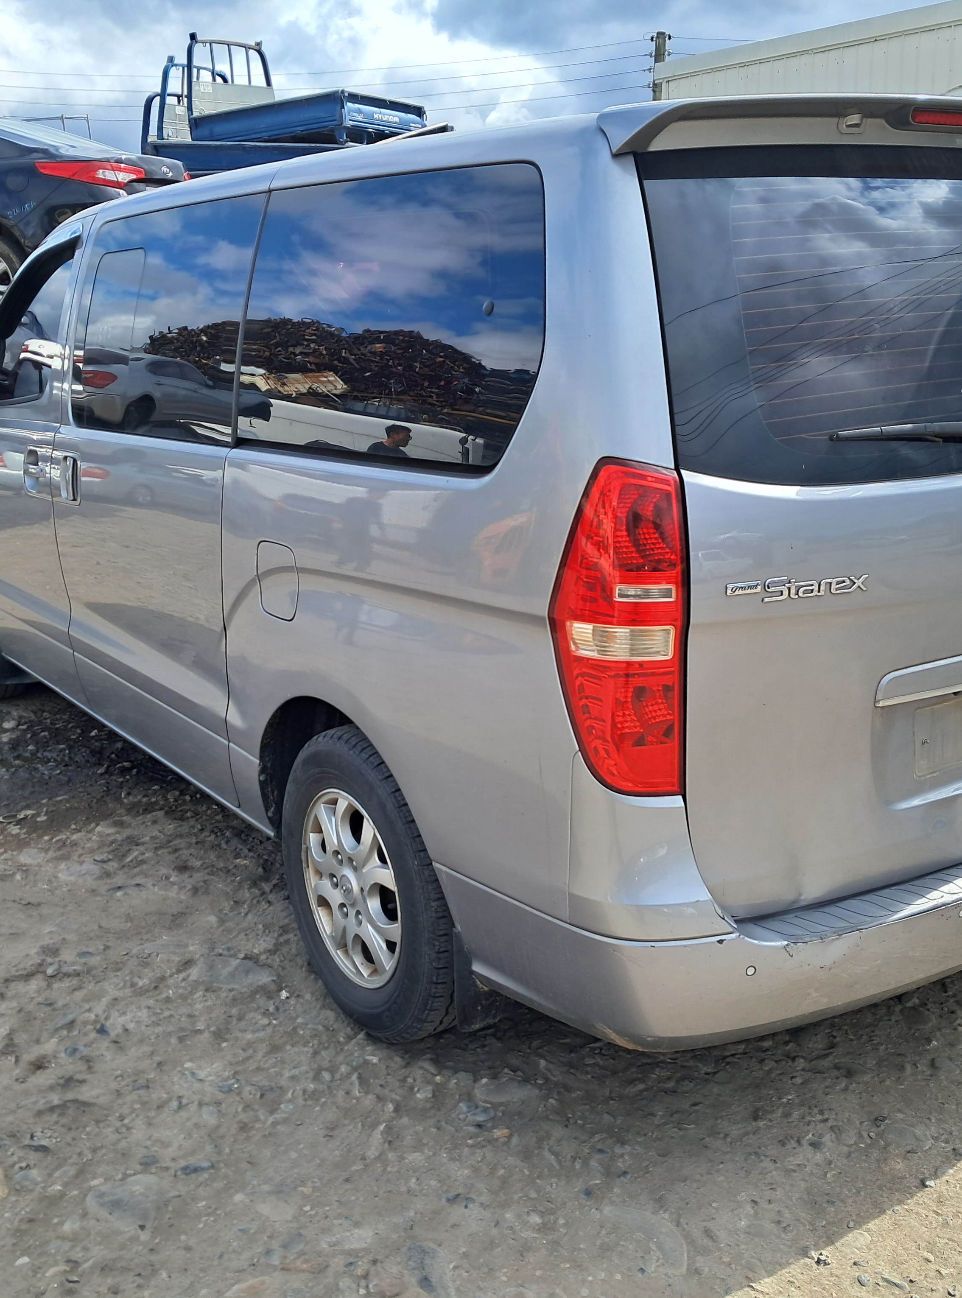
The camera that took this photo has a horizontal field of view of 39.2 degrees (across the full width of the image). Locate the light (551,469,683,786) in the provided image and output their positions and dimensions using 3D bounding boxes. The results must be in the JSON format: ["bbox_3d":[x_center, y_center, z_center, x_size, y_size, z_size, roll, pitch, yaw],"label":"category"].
[{"bbox_3d":[0.226,-0.034,2.127,0.175,0.555,0.210,-11,18,-33],"label":"light"}]

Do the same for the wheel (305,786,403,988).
[{"bbox_3d":[-0.220,0.504,2.956,0.170,0.440,0.440,-11,18,-33],"label":"wheel"}]

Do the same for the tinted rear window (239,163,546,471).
[{"bbox_3d":[-0.188,-0.613,2.514,0.060,0.540,1.080,3,10,-36],"label":"tinted rear window"}]

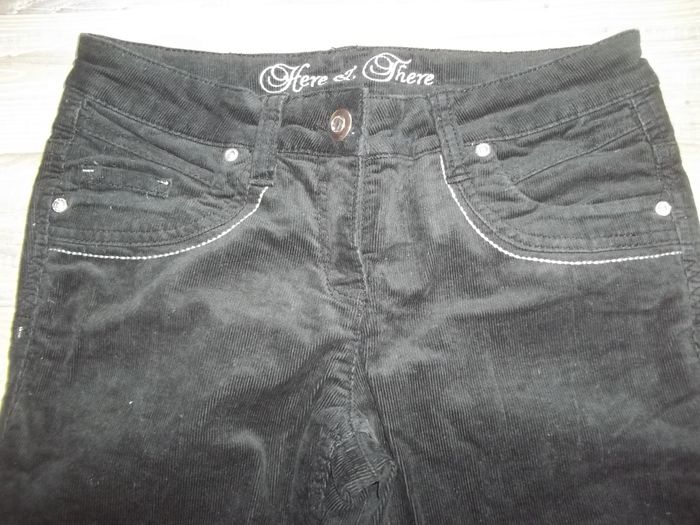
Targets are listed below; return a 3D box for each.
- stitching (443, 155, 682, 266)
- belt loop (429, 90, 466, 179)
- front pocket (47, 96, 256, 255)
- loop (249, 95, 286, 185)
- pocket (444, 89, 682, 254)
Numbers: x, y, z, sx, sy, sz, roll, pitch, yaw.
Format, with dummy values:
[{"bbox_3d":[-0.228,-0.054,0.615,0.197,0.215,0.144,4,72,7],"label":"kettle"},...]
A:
[{"bbox_3d":[0.119,-0.031,0.381,0.132,0.014,0.077,0,62,0],"label":"stitching"},{"bbox_3d":[0.061,-0.079,0.405,0.013,0.008,0.068,-3,62,-2],"label":"belt loop"},{"bbox_3d":[-0.115,-0.053,0.395,0.116,0.022,0.116,0,62,0],"label":"front pocket"},{"bbox_3d":[-0.051,-0.076,0.403,0.013,0.008,0.069,3,62,2],"label":"loop"},{"bbox_3d":[0.125,-0.056,0.396,0.131,0.022,0.122,0,62,0],"label":"pocket"}]

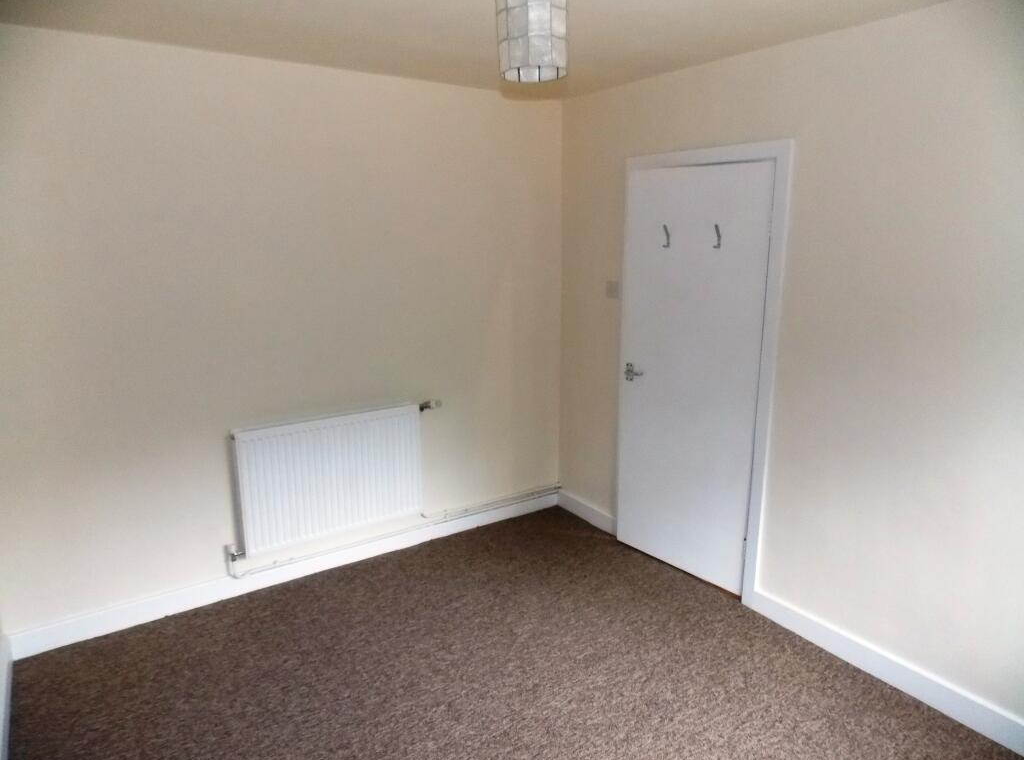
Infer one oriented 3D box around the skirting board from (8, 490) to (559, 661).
[{"bbox_3d":[-0.892,0.931,3.607,2.860,0.100,0.025,-8,15,-33],"label":"skirting board"}]

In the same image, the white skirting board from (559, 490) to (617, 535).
[{"bbox_3d":[0.453,0.806,4.173,0.025,0.102,0.540,-8,15,-33],"label":"white skirting board"}]

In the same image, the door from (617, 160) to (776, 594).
[{"bbox_3d":[0.858,-0.004,3.324,0.045,1.981,0.768,-10,16,-39],"label":"door"}]

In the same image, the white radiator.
[{"bbox_3d":[-0.889,0.477,3.429,0.920,0.600,0.080,-8,15,-33],"label":"white radiator"}]

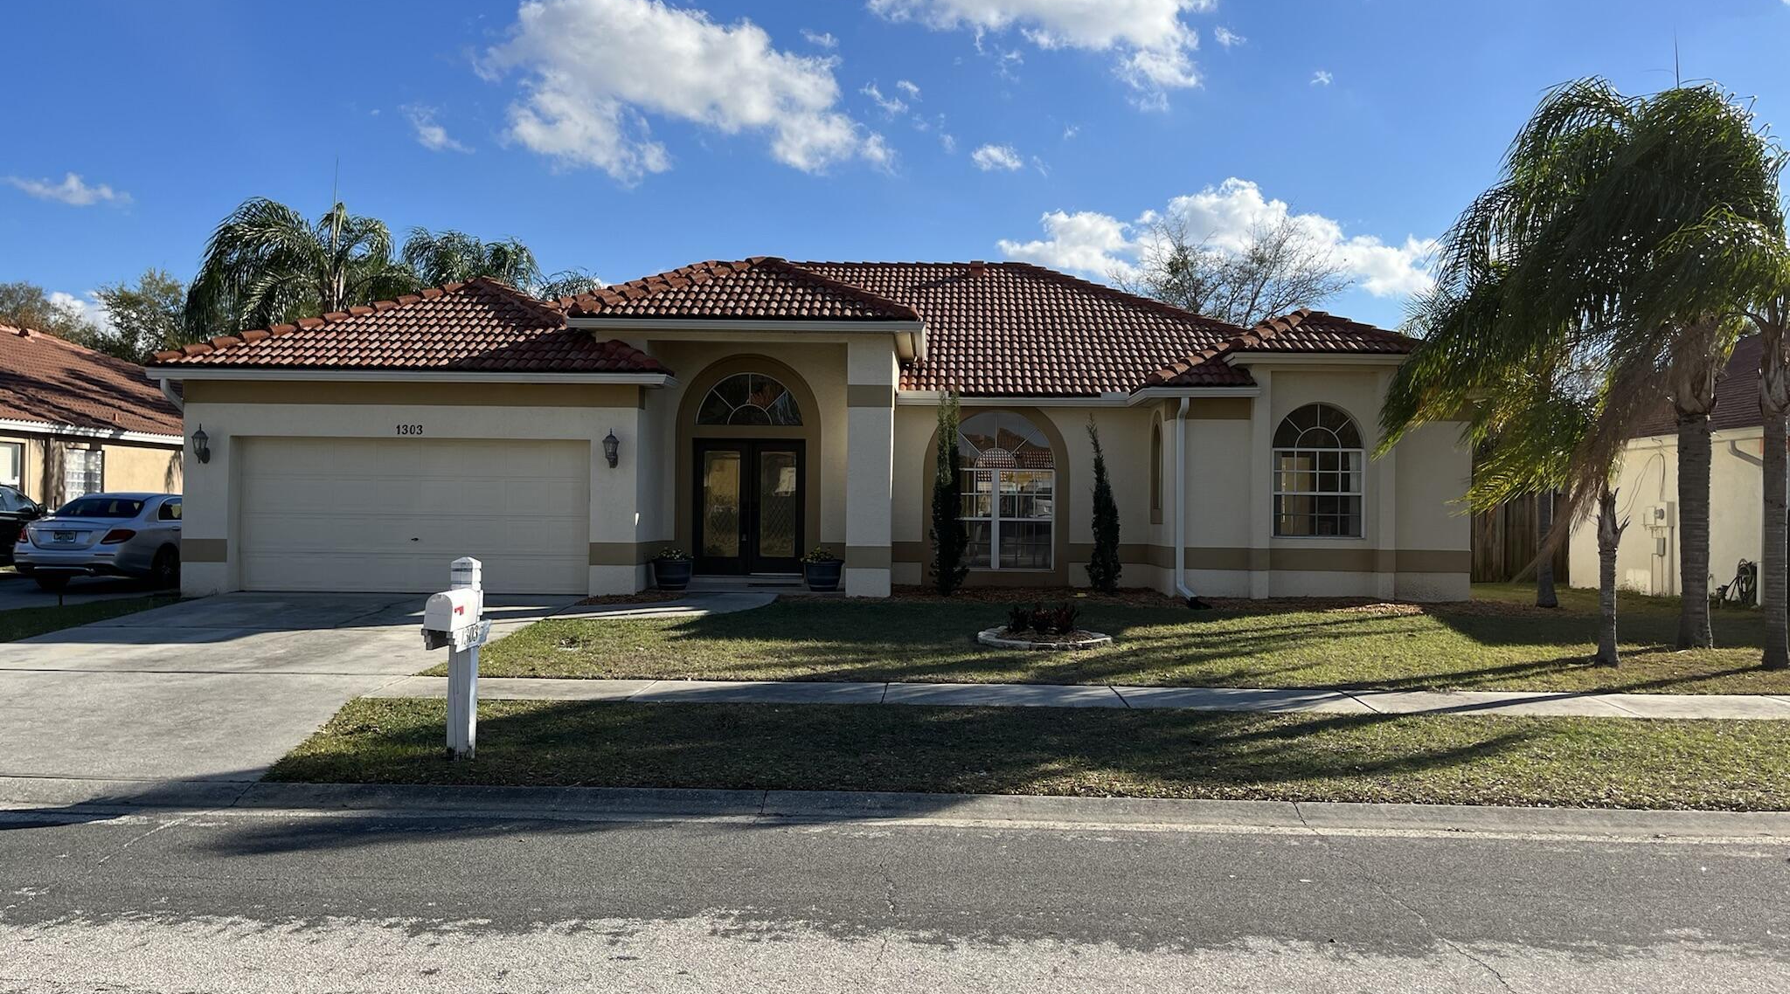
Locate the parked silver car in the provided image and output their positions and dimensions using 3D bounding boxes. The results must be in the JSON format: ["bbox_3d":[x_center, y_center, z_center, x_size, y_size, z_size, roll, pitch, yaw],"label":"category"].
[{"bbox_3d":[-11.983,0.695,21.772,1.860,1.470,4.920,1,-1,0],"label":"parked silver car"}]

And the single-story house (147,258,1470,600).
[{"bbox_3d":[-0.537,-1.573,24.634,18.600,6.150,14.200,1,-1,1],"label":"single-story house"}]

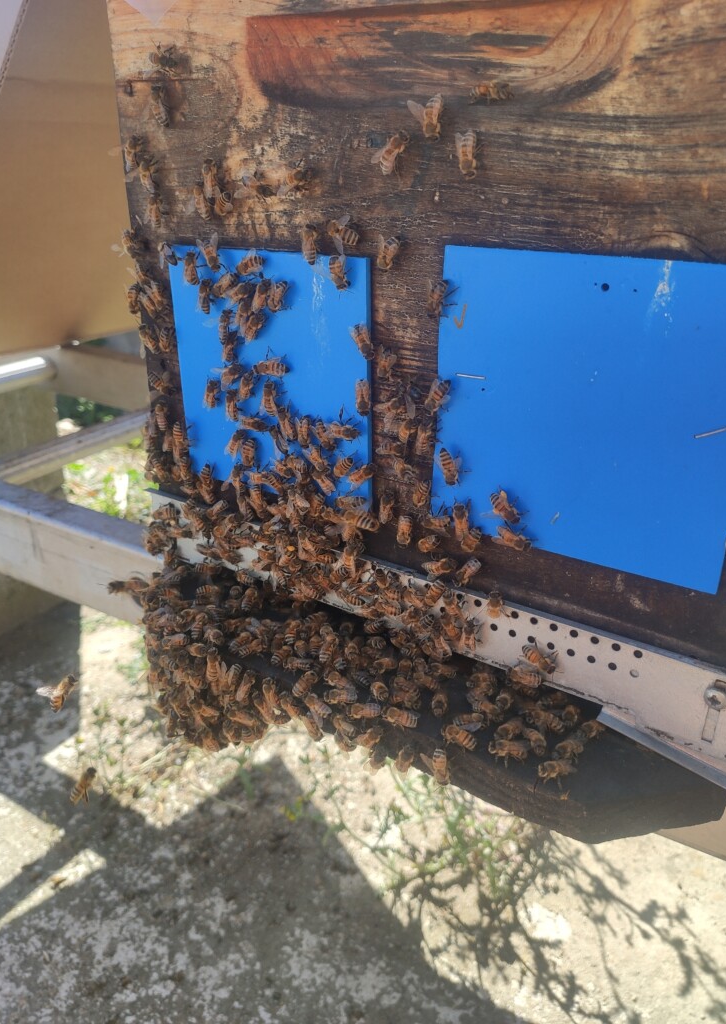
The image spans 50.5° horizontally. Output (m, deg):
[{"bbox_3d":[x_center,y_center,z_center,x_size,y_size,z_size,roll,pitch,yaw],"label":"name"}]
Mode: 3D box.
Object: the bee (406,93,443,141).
[{"bbox_3d":[0.020,-0.125,0.242,0.011,0.013,0.005,23,32,25],"label":"bee"}]

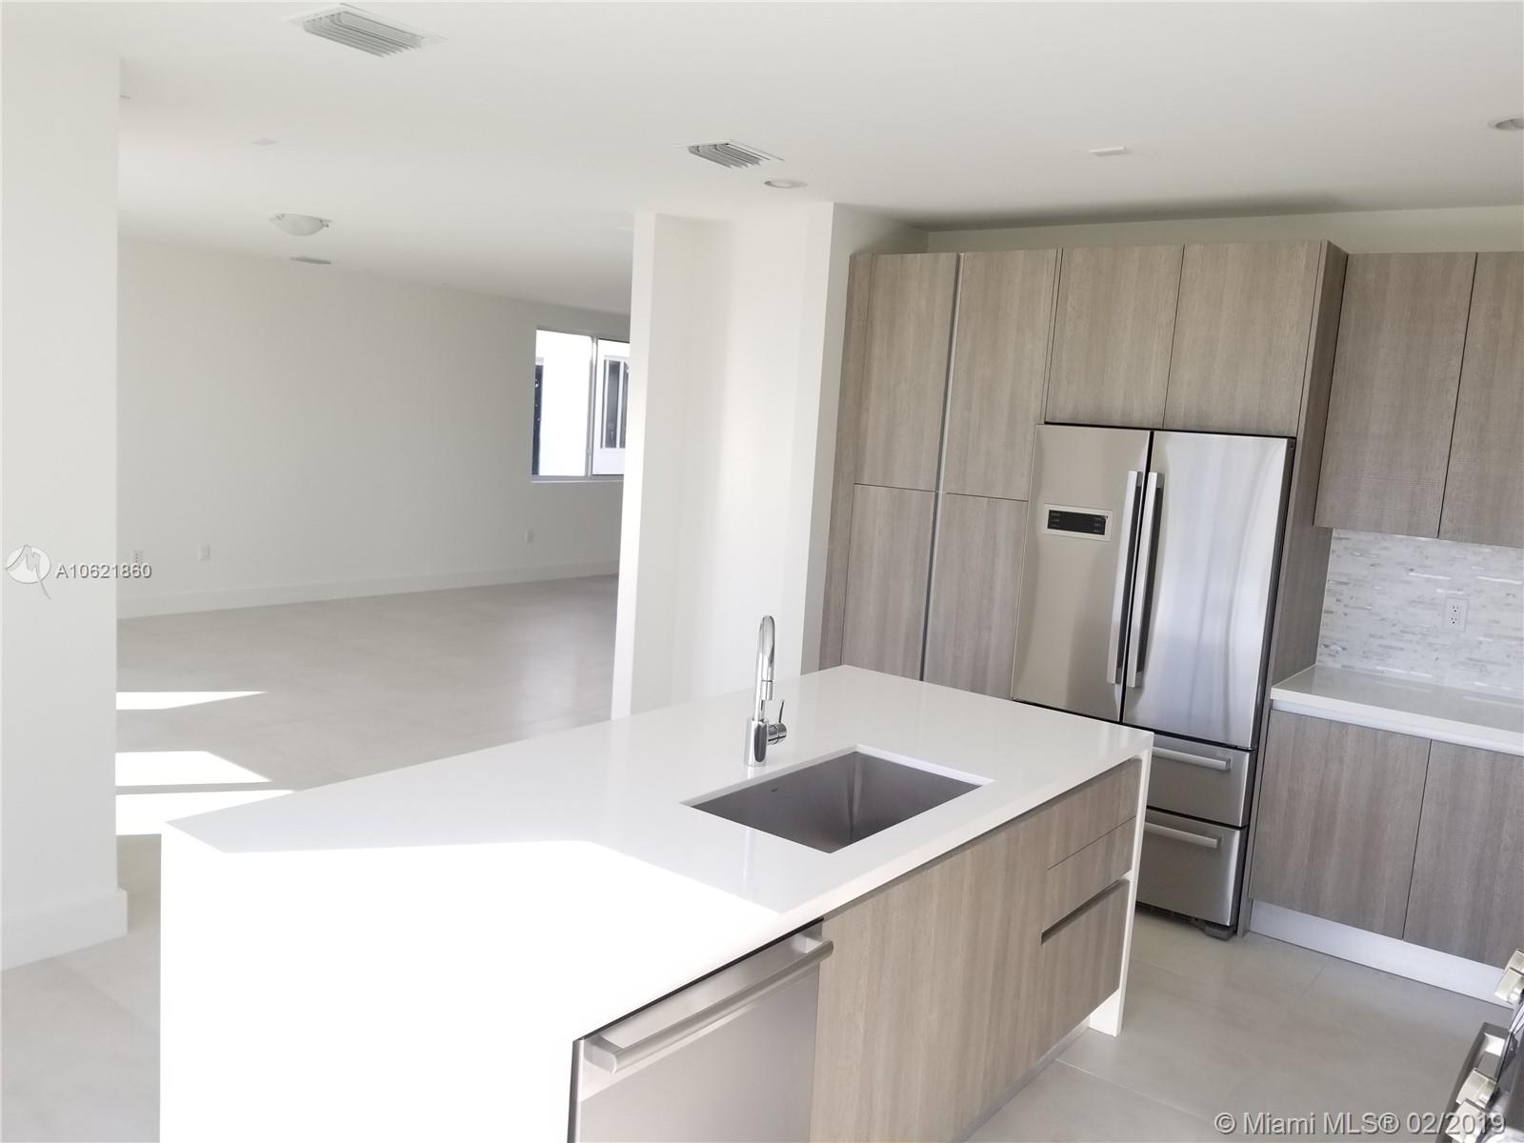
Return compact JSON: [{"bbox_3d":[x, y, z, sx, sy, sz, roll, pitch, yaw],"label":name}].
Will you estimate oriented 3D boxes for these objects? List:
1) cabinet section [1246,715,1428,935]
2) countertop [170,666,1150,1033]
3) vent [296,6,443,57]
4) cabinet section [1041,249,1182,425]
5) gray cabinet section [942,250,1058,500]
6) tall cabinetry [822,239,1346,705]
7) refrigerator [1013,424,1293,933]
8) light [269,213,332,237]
[{"bbox_3d":[2.124,0.835,4.106,0.490,0.675,0.520,10,10,38],"label":"cabinet section"},{"bbox_3d":[-0.010,0.491,2.716,1.070,0.046,2.254,10,10,38],"label":"countertop"},{"bbox_3d":[-1.024,-1.379,2.956,0.285,0.030,0.300,10,10,38],"label":"vent"},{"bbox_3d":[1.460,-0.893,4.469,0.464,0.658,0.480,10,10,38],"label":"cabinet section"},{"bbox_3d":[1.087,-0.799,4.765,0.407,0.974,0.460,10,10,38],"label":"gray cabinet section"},{"bbox_3d":[1.237,-0.040,4.768,1.921,2.437,0.620,10,10,38],"label":"tall cabinetry"},{"bbox_3d":[1.539,0.359,4.468,0.913,1.767,0.700,10,10,38],"label":"refrigerator"},{"bbox_3d":[-2.525,-1.887,6.269,0.340,0.110,0.340,10,10,38],"label":"light"}]

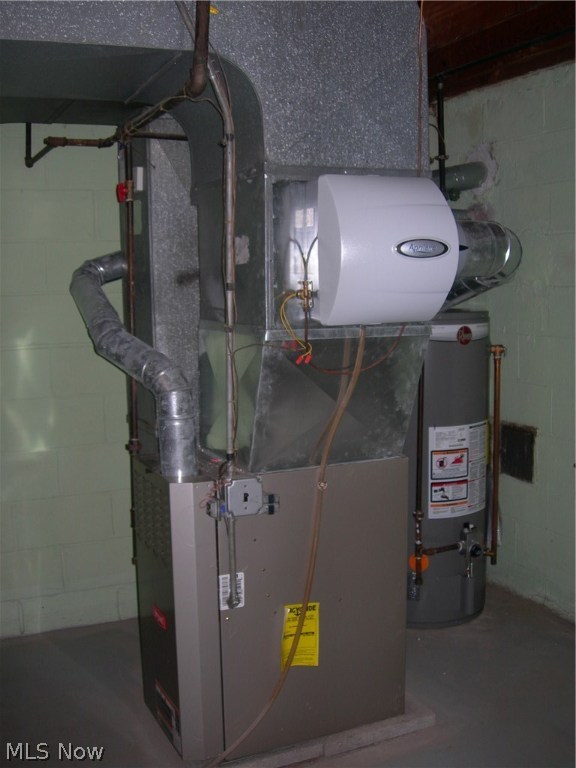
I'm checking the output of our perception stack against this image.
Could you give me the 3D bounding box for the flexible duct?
[{"bbox_3d":[-0.534,-0.117,2.782,0.320,0.630,1.050,-5,10,-23],"label":"flexible duct"}]

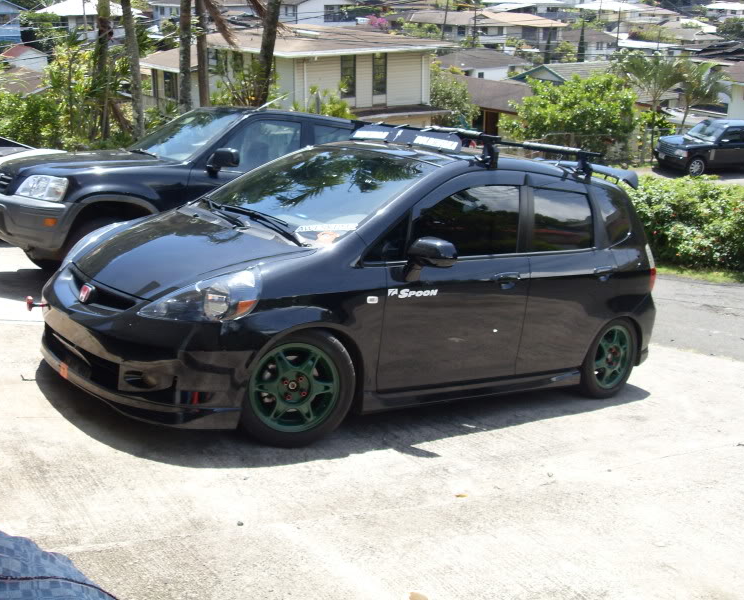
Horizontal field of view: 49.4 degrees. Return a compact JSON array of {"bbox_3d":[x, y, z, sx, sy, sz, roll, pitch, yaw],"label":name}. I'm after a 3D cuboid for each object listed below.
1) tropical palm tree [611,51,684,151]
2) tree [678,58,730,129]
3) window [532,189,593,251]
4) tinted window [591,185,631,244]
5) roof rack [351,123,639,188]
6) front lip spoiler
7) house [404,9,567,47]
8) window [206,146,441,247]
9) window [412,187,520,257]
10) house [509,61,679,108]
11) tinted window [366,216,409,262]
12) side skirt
[{"bbox_3d":[9.502,-6.802,28.000,2.200,3.600,2.200,1,18,0],"label":"tropical palm tree"},{"bbox_3d":[13.154,-7.497,32.000,2.200,3.900,2.100,6,15,21],"label":"tree"},{"bbox_3d":[1.097,-0.462,4.710,0.580,0.386,0.050,-1,-3,-40],"label":"window"},{"bbox_3d":[1.481,-0.493,4.965,0.070,0.370,0.430,2,2,43],"label":"tinted window"},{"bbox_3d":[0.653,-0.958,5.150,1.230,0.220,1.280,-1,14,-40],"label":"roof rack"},{"bbox_3d":[-1.274,0.309,3.932,0.520,0.160,1.640,-1,14,-40],"label":"front lip spoiler"},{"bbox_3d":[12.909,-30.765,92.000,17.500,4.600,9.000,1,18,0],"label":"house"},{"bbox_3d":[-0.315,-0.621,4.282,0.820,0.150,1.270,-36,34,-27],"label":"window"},{"bbox_3d":[0.503,-0.432,4.227,0.810,0.450,0.050,-1,-1,-40],"label":"window"},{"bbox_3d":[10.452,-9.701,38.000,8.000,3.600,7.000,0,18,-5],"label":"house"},{"bbox_3d":[0.088,-0.296,3.742,0.290,0.250,0.050,-1,0,-36],"label":"tinted window"},{"bbox_3d":[0.601,0.483,4.486,1.730,0.125,0.110,-1,14,-40],"label":"side skirt"}]

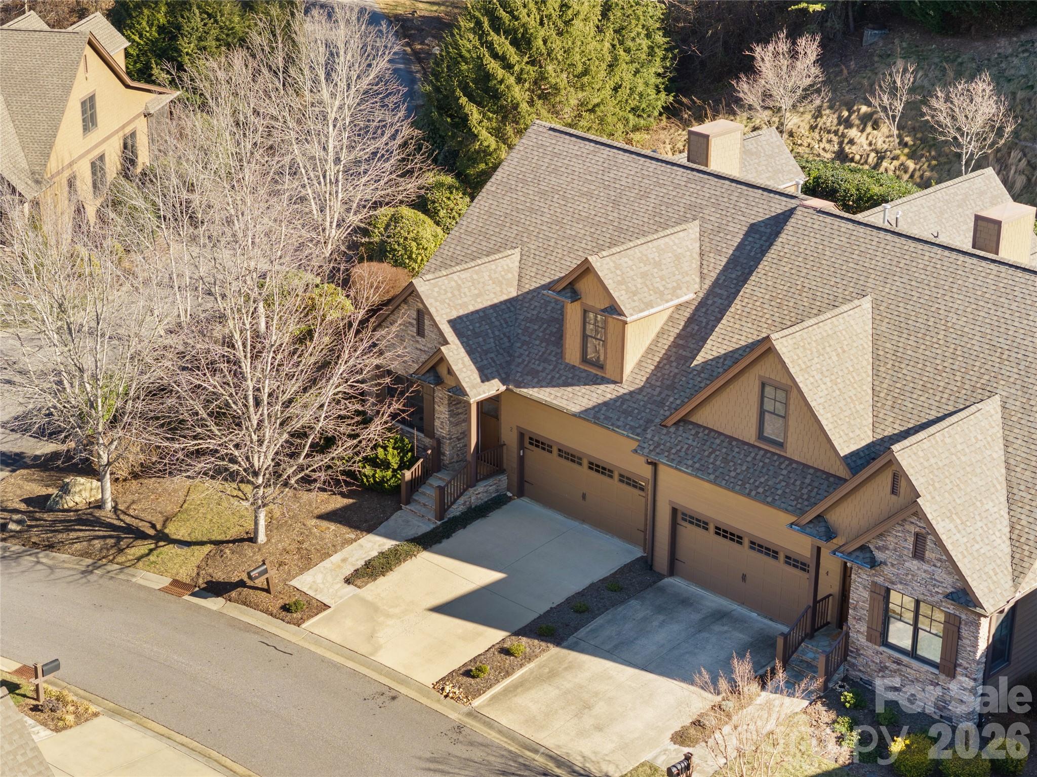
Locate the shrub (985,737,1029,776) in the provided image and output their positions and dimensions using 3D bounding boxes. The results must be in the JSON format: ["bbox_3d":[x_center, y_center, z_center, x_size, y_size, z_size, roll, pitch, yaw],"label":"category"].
[{"bbox_3d":[11.473,8.625,49.177,1.030,0.820,1.030,21,30,40],"label":"shrub"}]

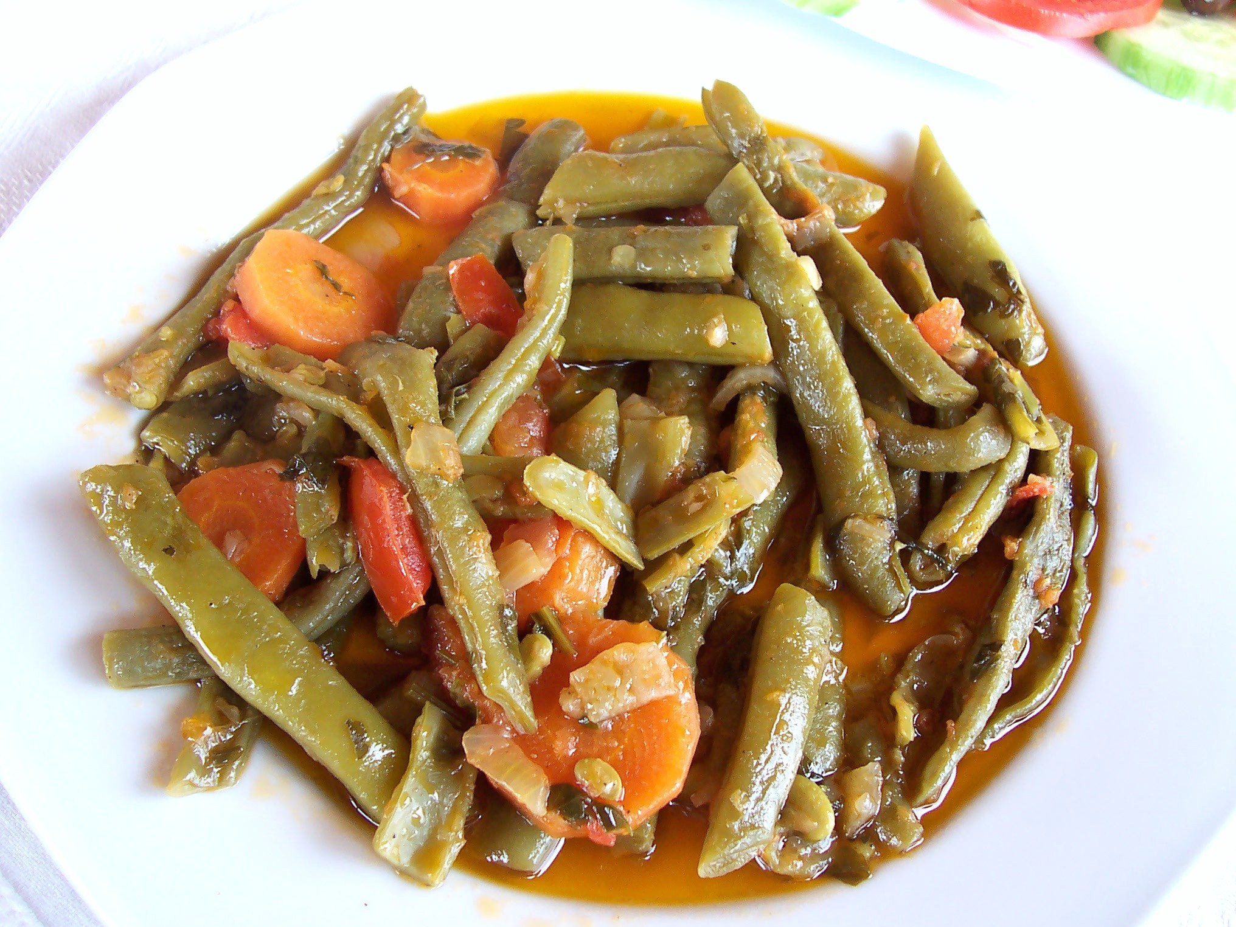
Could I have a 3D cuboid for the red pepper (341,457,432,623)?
[{"bbox_3d":[-0.038,0.013,0.219,0.011,0.009,0.026,-17,64,-15],"label":"red pepper"}]

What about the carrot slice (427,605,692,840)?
[{"bbox_3d":[-0.006,0.041,0.207,0.035,0.009,0.035,1,63,-3],"label":"carrot slice"}]

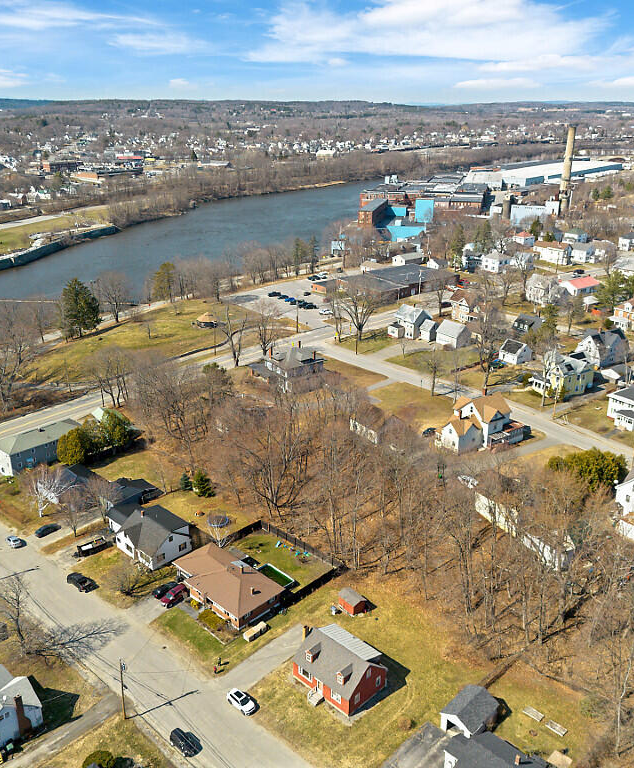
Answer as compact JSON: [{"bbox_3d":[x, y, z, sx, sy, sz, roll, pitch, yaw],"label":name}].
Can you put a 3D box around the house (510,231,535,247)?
[{"bbox_3d":[115.260,-81.580,394.420,8.800,8.800,8.600,-14,26,-32],"label":"house"}]

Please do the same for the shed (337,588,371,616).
[{"bbox_3d":[5.520,36.120,118.010,3.600,2.800,2.800,19,28,39],"label":"shed"}]

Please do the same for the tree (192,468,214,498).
[{"bbox_3d":[-24.140,21.130,151.960,4.200,6.000,4.200,0,21,0],"label":"tree"}]

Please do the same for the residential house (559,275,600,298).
[{"bbox_3d":[102.910,-38.230,277.890,12.800,4.900,9.000,-13,25,-30],"label":"residential house"}]

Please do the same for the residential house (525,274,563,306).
[{"bbox_3d":[97.328,-40.531,301.980,11.000,10.200,9.500,-17,28,-38],"label":"residential house"}]

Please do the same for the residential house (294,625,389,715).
[{"bbox_3d":[3.280,40.050,102.190,11.000,7.000,8.500,19,28,39],"label":"residential house"}]

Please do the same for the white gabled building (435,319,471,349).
[{"bbox_3d":[48.101,-17.523,247.601,8.400,7.000,9.200,-17,27,-36],"label":"white gabled building"}]

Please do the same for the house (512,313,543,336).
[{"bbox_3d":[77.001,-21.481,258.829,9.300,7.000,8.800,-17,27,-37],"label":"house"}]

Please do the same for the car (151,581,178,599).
[{"bbox_3d":[-25.700,34.920,120.170,4.600,1.600,1.840,-18,28,-38],"label":"car"}]

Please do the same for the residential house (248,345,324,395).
[{"bbox_3d":[-9.273,-5.847,212.837,15.500,10.400,16.500,-16,27,-36],"label":"residential house"}]

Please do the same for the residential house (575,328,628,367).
[{"bbox_3d":[84.820,-11.510,210.530,12.000,9.300,9.600,-13,25,-29],"label":"residential house"}]

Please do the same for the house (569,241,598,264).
[{"bbox_3d":[143.535,-70.923,382.226,10.300,9.200,10.200,19,28,39],"label":"house"}]

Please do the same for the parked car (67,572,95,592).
[{"bbox_3d":[-41.200,34.980,124.960,5.800,1.850,2.000,17,27,37],"label":"parked car"}]

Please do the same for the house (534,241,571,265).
[{"bbox_3d":[110.060,-60.820,327.620,14.900,8.900,7.800,19,29,39],"label":"house"}]

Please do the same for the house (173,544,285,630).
[{"bbox_3d":[-15.790,33.190,120.280,19.500,4.800,10.300,19,28,38],"label":"house"}]

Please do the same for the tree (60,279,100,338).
[{"bbox_3d":[-83.852,-26.918,251.264,13.000,20.800,13.000,0,22,0],"label":"tree"}]

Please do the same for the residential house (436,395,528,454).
[{"bbox_3d":[40.537,9.374,176.469,22.000,9.600,12.500,-16,27,-35],"label":"residential house"}]

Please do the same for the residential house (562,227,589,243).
[{"bbox_3d":[157.214,-91.037,433.014,9.500,8.300,9.000,-20,29,-41],"label":"residential house"}]

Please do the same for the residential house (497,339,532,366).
[{"bbox_3d":[59.390,-9.570,212.330,7.400,5.200,6.700,-18,28,-38],"label":"residential house"}]

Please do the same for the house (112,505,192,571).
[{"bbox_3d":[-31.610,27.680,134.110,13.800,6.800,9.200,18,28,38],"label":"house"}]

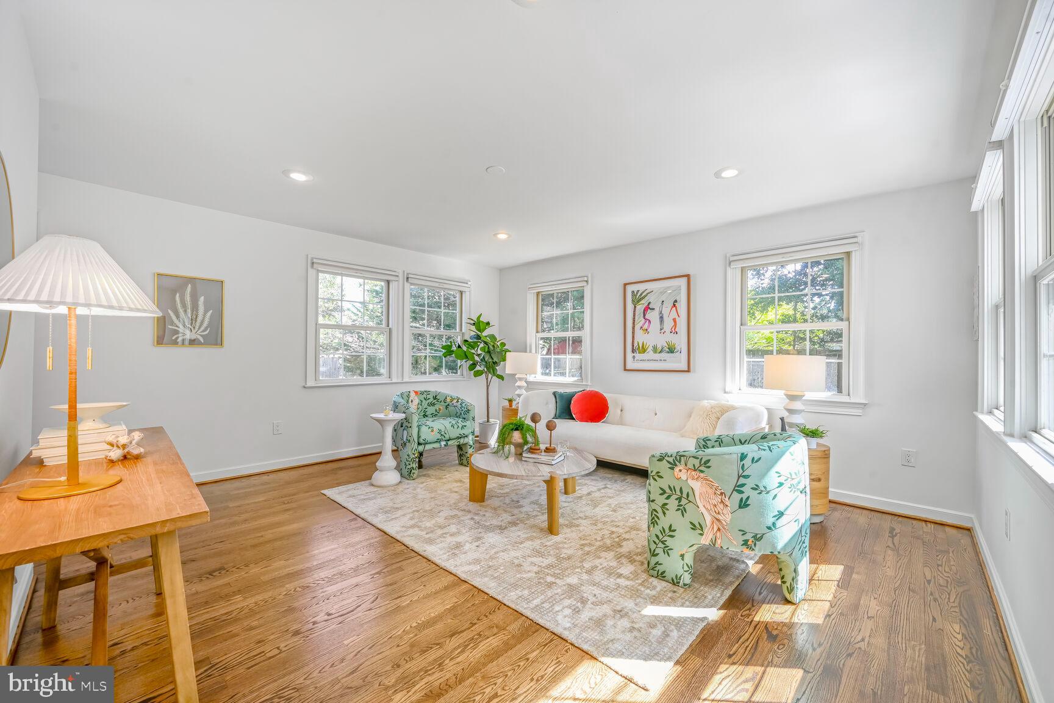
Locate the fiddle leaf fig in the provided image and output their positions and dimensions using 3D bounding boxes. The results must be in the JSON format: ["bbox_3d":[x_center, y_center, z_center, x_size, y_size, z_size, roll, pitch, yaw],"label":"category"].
[{"bbox_3d":[-0.663,0.215,5.371,0.883,1.426,0.763,0,-1,0],"label":"fiddle leaf fig"}]

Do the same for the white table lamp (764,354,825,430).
[{"bbox_3d":[2.039,0.356,3.116,0.400,0.645,0.400,0,-1,44],"label":"white table lamp"}]

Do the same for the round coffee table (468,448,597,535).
[{"bbox_3d":[0.053,1.002,3.112,0.954,0.382,0.954,0,-1,0],"label":"round coffee table"}]

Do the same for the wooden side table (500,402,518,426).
[{"bbox_3d":[-0.090,0.935,5.034,0.430,0.520,0.430,0,0,44],"label":"wooden side table"}]

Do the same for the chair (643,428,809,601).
[{"bbox_3d":[1.139,0.835,2.225,0.700,0.755,0.700,0,-1,44],"label":"chair"}]

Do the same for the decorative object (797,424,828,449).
[{"bbox_3d":[2.058,0.608,2.957,0.191,0.167,0.191,0,-1,0],"label":"decorative object"}]

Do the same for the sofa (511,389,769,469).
[{"bbox_3d":[0.969,0.844,4.080,2.389,0.748,0.803,0,-1,43],"label":"sofa"}]

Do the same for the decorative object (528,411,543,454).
[{"bbox_3d":[0.067,0.613,3.112,0.095,0.298,0.095,0,-1,0],"label":"decorative object"}]

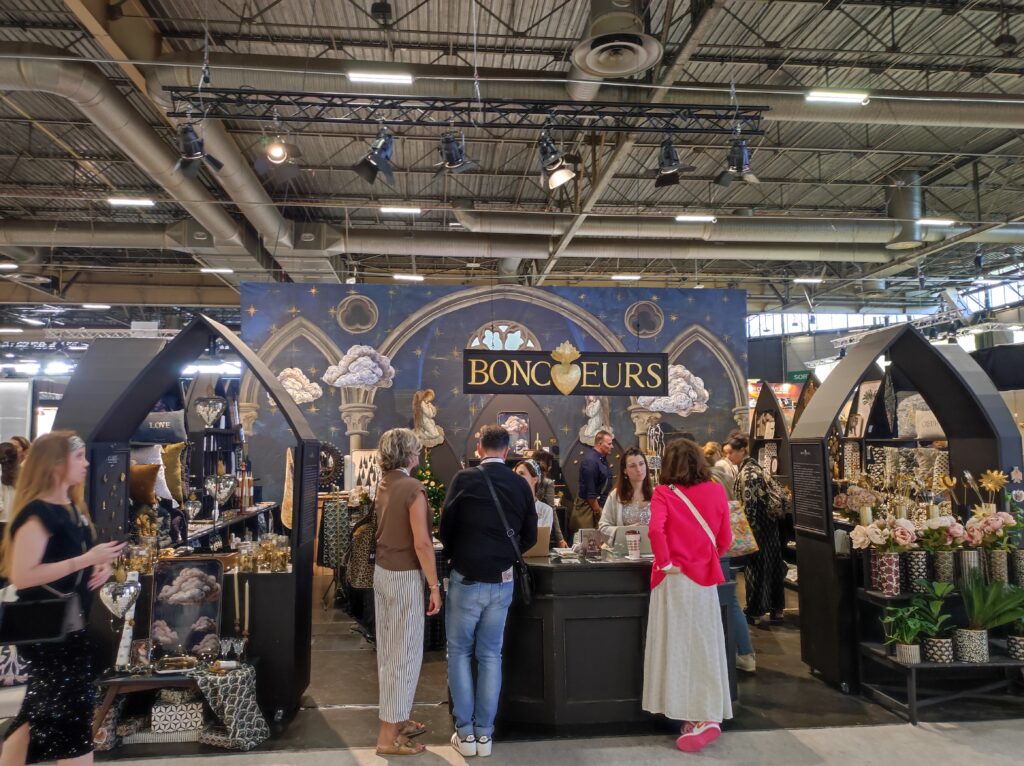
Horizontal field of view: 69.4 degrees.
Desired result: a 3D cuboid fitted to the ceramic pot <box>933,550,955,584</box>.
[{"bbox_3d":[2.796,1.217,4.770,0.107,0.255,0.107,0,-5,0],"label":"ceramic pot"}]

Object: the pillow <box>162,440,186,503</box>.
[{"bbox_3d":[-2.498,0.657,5.250,0.400,0.430,0.140,1,-5,-22],"label":"pillow"}]

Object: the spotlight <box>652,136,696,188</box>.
[{"bbox_3d":[1.639,-2.238,7.500,0.420,0.420,0.380,-2,32,17],"label":"spotlight"}]

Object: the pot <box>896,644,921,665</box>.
[{"bbox_3d":[2.328,1.582,4.344,0.125,0.112,0.125,0,-4,0],"label":"pot"}]

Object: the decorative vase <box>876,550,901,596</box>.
[{"bbox_3d":[2.338,1.183,4.587,0.112,0.265,0.112,0,-4,-5],"label":"decorative vase"}]

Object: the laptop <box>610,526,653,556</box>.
[{"bbox_3d":[0.752,0.970,4.557,0.320,0.180,0.260,0,-4,-7],"label":"laptop"}]

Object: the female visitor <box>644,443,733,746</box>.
[{"bbox_3d":[0.954,1.127,4.077,0.480,1.650,0.420,0,-4,-6],"label":"female visitor"}]

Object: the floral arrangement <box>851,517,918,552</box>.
[{"bbox_3d":[2.360,0.960,4.680,0.390,0.230,0.300,0,-5,-5],"label":"floral arrangement"}]

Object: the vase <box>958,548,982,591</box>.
[{"bbox_3d":[2.912,1.187,4.700,0.115,0.265,0.115,0,-4,-5],"label":"vase"}]

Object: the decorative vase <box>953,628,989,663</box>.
[{"bbox_3d":[2.749,1.549,4.424,0.201,0.186,0.201,0,-5,-5],"label":"decorative vase"}]

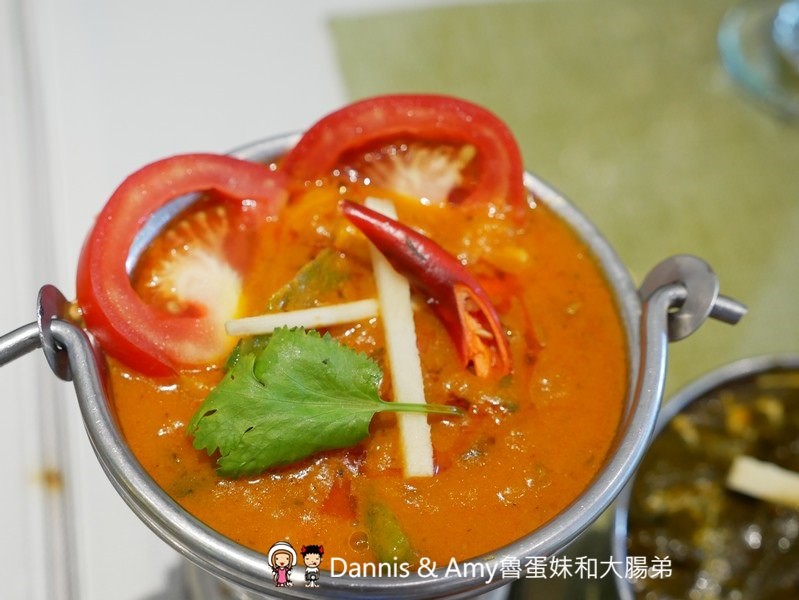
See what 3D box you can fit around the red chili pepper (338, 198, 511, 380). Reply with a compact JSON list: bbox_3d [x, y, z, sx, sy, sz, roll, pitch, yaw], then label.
[{"bbox_3d":[0.008,-0.004,0.256,0.016,0.017,0.059,-28,62,-24],"label":"red chili pepper"}]

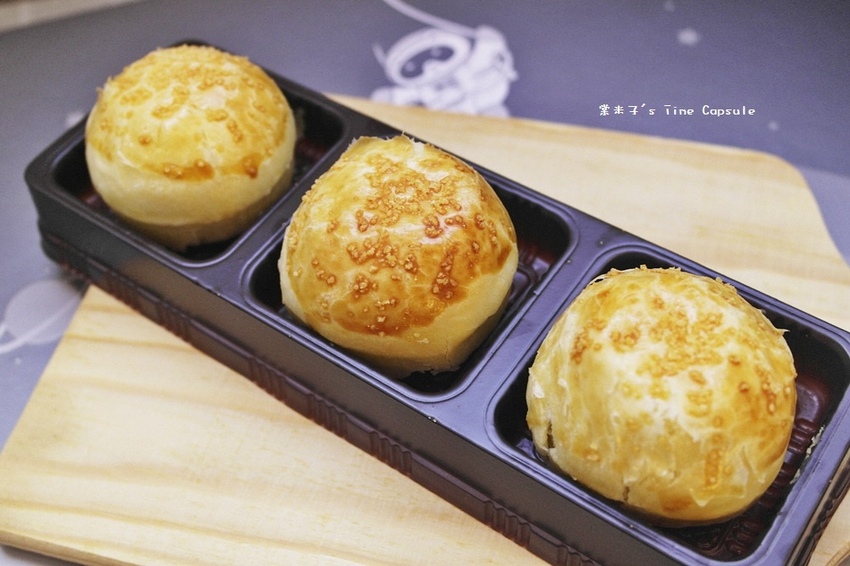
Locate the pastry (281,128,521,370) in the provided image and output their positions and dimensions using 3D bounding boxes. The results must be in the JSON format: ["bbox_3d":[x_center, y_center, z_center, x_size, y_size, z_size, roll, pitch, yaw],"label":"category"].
[{"bbox_3d":[-0.007,-0.011,0.276,0.057,0.048,0.057,-4,53,5],"label":"pastry"}]

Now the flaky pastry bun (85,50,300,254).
[{"bbox_3d":[-0.064,-0.042,0.312,0.057,0.041,0.057,-4,53,5],"label":"flaky pastry bun"}]

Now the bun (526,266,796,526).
[{"bbox_3d":[0.050,0.021,0.246,0.058,0.044,0.058,-4,53,5],"label":"bun"}]

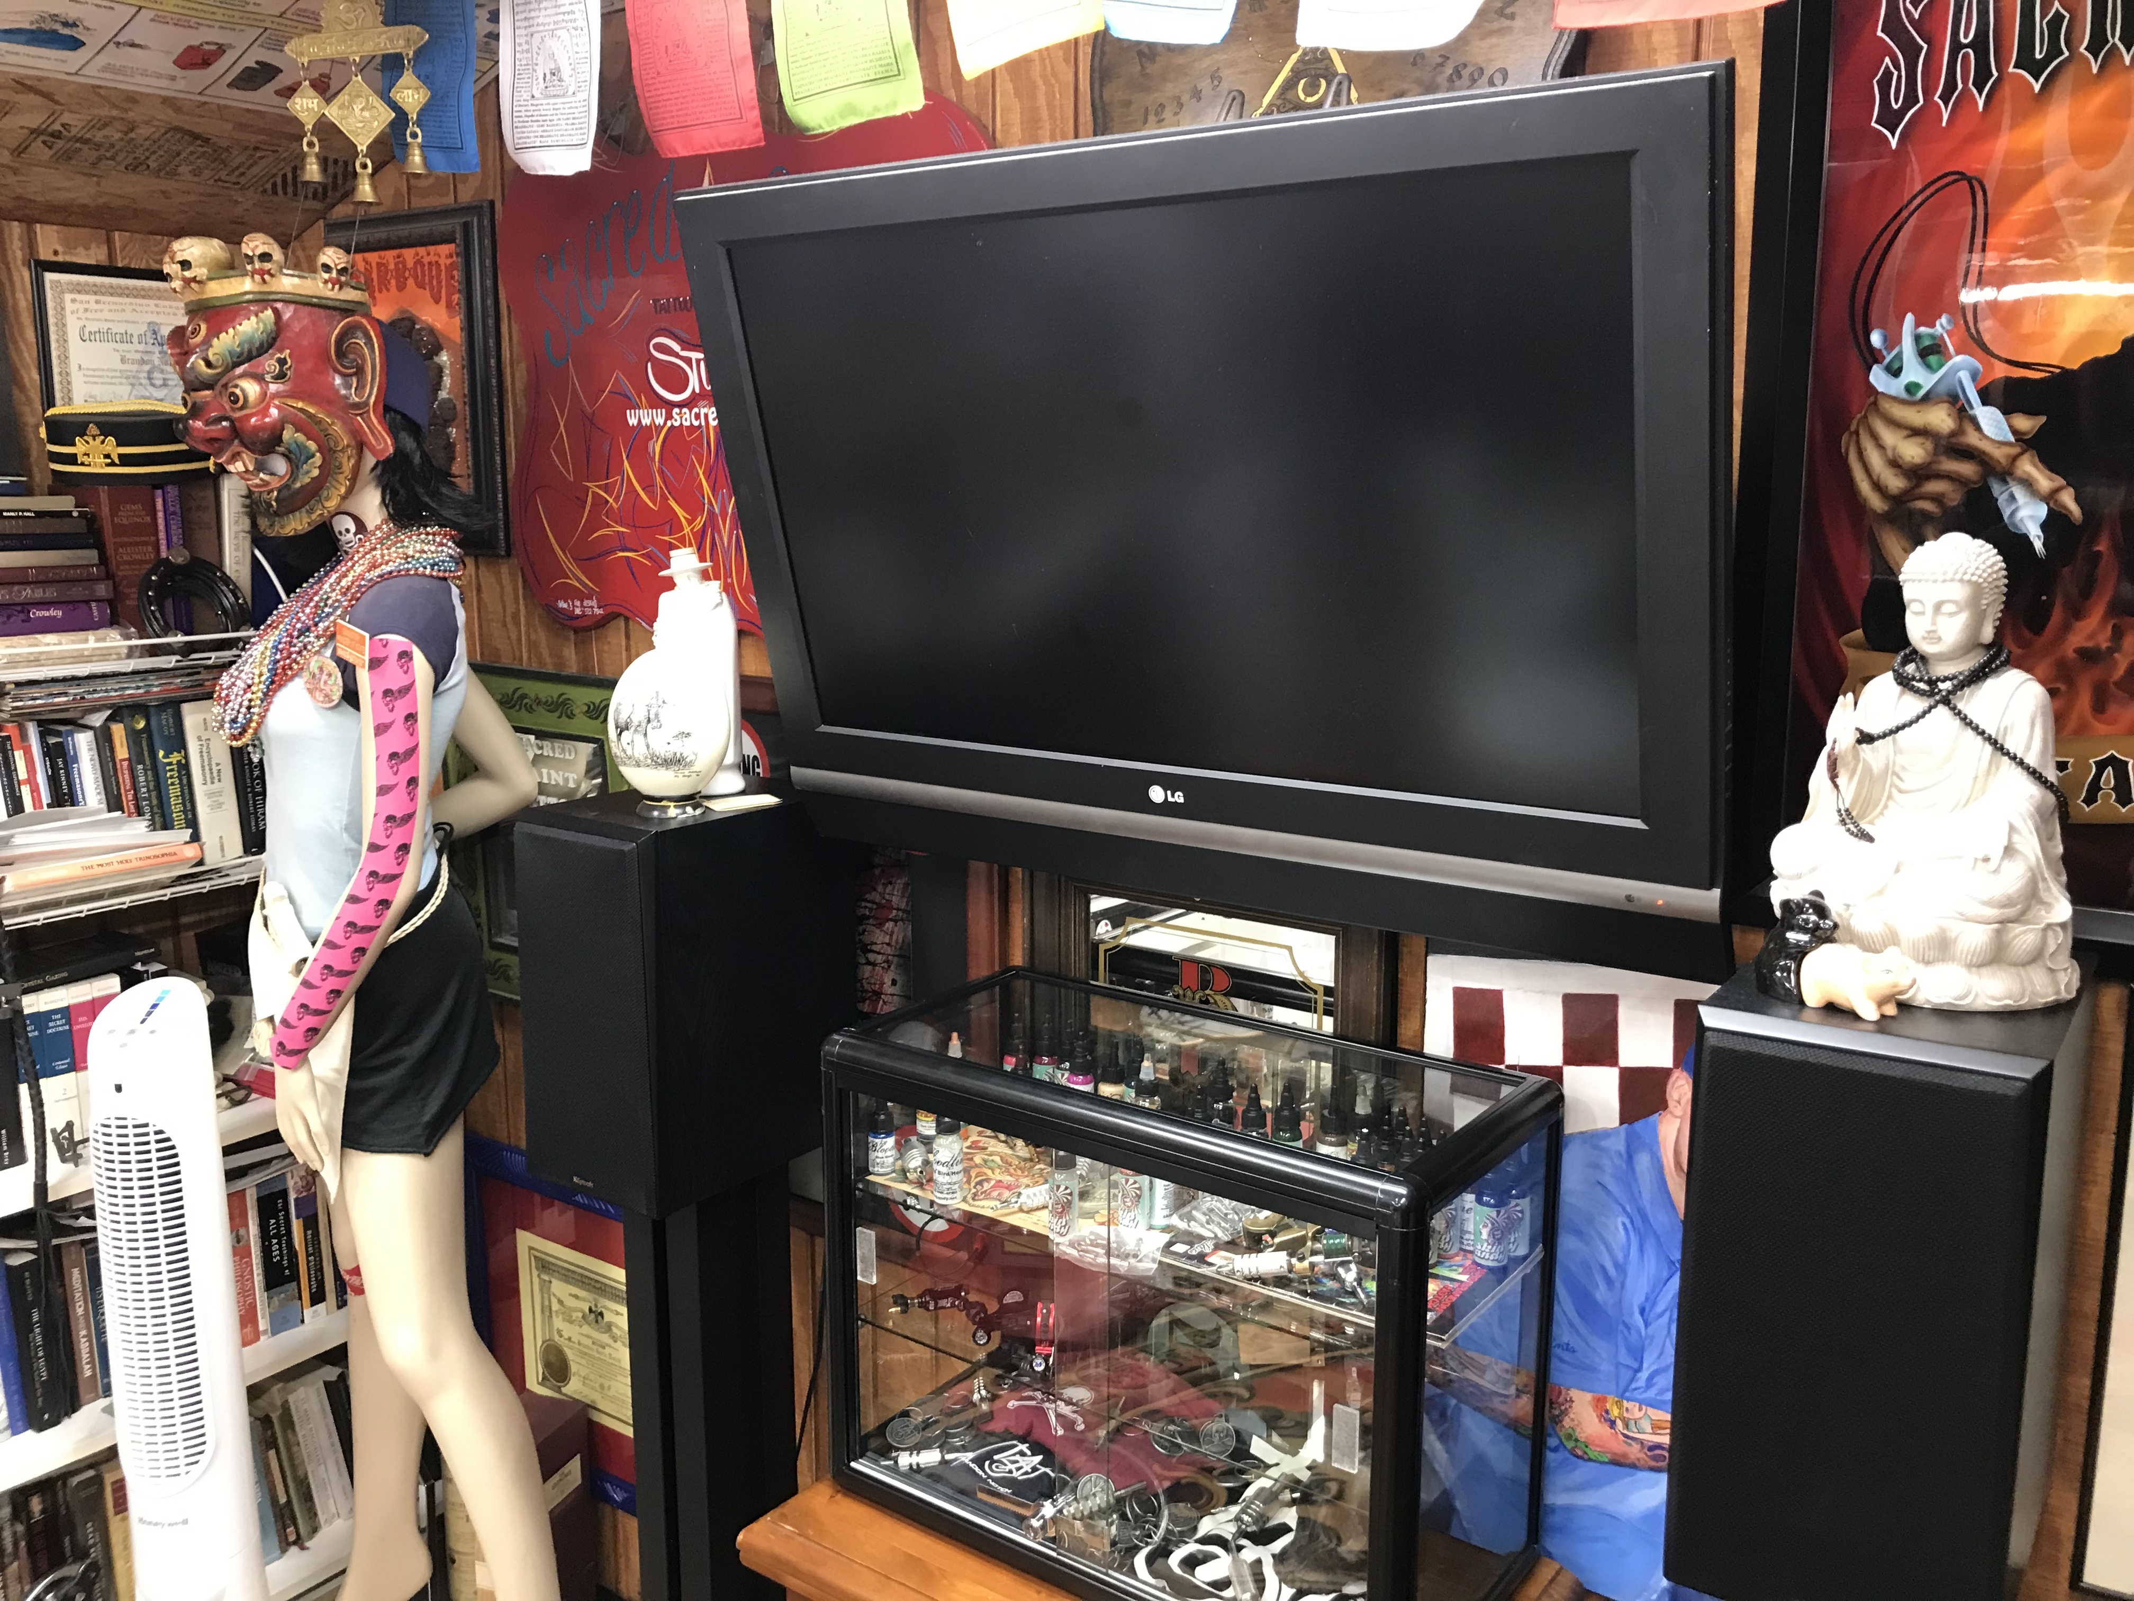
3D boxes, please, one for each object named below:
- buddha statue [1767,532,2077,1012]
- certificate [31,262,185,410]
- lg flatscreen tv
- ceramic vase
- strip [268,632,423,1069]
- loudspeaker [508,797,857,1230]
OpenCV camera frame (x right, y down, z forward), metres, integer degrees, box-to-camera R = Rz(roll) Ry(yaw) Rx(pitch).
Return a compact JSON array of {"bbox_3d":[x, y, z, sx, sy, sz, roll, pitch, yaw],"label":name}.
[{"bbox_3d":[0.651,-0.029,1.302,0.175,0.335,0.210,-10,14,-44],"label":"buddha statue"},{"bbox_3d":[-1.376,-0.664,2.586,0.020,0.243,0.313,7,13,35],"label":"certificate"},{"bbox_3d":[0.099,-0.242,1.670,1.045,0.745,0.110,8,26,35],"label":"lg flatscreen tv"},{"bbox_3d":[-0.462,-0.138,2.003,0.142,0.300,0.142,0,10,0],"label":"ceramic vase"},{"bbox_3d":[-0.762,0.054,1.820,0.148,0.455,0.090,-4,11,-22],"label":"strip"},{"bbox_3d":[-0.458,0.221,2.112,0.225,0.449,0.343,7,13,35],"label":"loudspeaker"}]

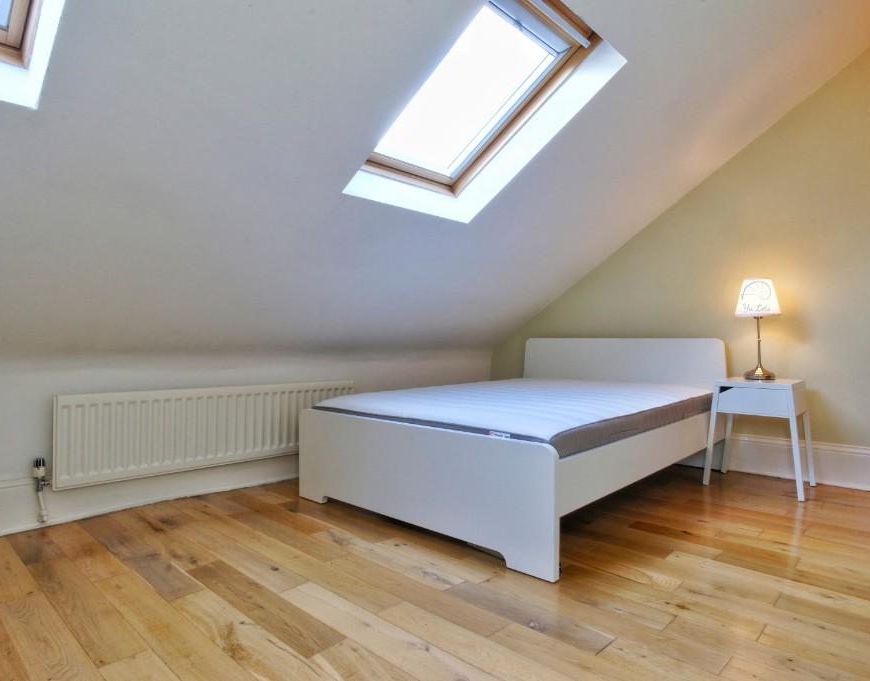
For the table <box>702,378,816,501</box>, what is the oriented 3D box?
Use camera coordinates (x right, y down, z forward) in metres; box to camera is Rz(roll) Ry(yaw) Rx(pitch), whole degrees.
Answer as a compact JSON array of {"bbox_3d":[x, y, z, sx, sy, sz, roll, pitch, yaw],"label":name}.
[{"bbox_3d":[1.745,0.502,2.756,0.455,0.555,0.371,-1,-1,44],"label":"table"}]

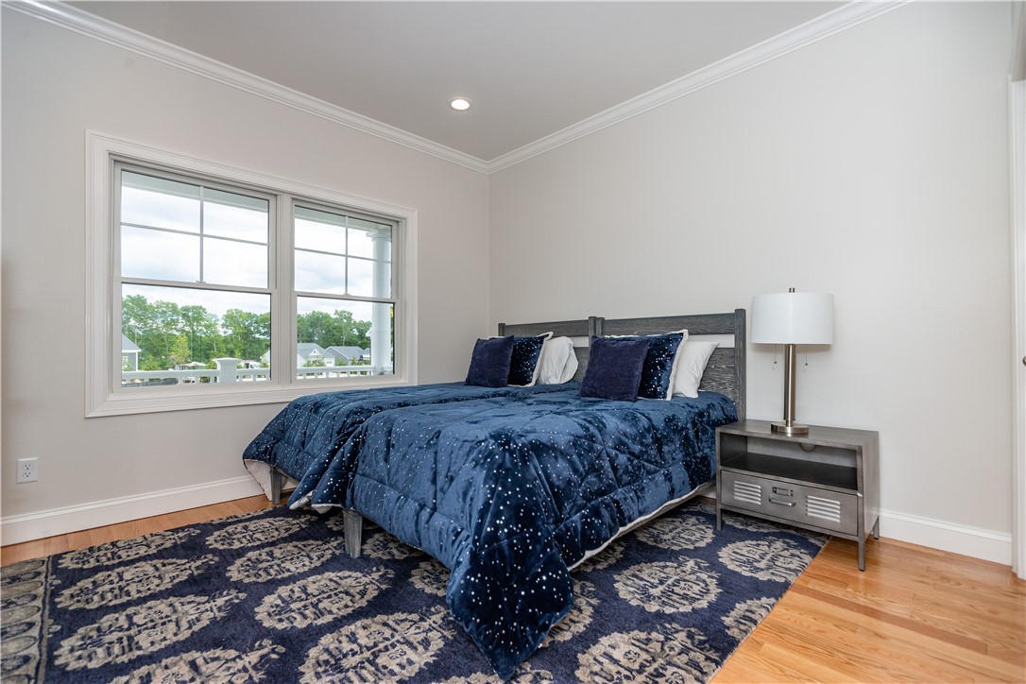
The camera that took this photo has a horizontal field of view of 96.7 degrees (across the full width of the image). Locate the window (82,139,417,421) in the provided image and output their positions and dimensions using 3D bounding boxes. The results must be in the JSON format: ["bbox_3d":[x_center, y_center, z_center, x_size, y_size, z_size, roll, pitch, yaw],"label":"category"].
[{"bbox_3d":[-1.555,-0.358,3.158,2.046,1.540,0.100,1,-1,-44],"label":"window"}]

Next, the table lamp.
[{"bbox_3d":[1.407,0.089,2.298,0.413,0.722,0.413,1,-1,-44],"label":"table lamp"}]

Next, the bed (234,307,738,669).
[{"bbox_3d":[-0.106,0.401,2.775,2.072,1.184,2.273,1,-1,-44],"label":"bed"}]

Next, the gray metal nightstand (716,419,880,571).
[{"bbox_3d":[1.444,0.716,2.326,0.460,0.532,0.609,1,-1,-44],"label":"gray metal nightstand"}]

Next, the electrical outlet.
[{"bbox_3d":[-2.413,0.640,2.268,0.072,0.117,0.012,1,-1,-44],"label":"electrical outlet"}]

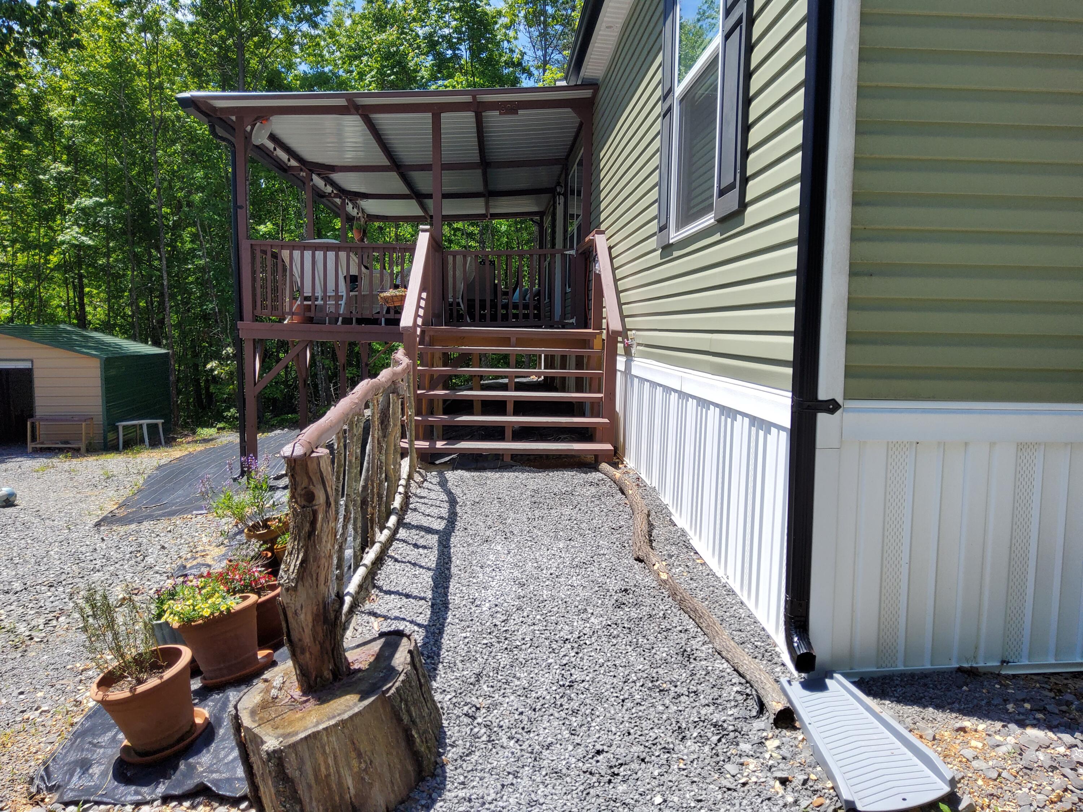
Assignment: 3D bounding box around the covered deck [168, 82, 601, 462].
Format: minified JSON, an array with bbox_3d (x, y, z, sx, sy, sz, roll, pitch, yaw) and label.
[{"bbox_3d":[-1.749,-1.696,12.418,4.120,3.940,8.600,1,5,-3],"label":"covered deck"}]

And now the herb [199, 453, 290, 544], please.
[{"bbox_3d":[-1.460,0.524,4.050,0.460,0.550,0.400,-9,6,-2],"label":"herb"}]

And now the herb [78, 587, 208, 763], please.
[{"bbox_3d":[-1.328,0.869,2.685,0.340,0.525,0.330,-12,12,-2],"label":"herb"}]

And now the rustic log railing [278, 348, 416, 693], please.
[{"bbox_3d":[-0.743,0.206,3.783,0.280,0.880,3.750,1,5,-6],"label":"rustic log railing"}]

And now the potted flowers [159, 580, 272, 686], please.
[{"bbox_3d":[-1.191,0.815,3.007,0.350,0.360,0.340,-14,6,-2],"label":"potted flowers"}]

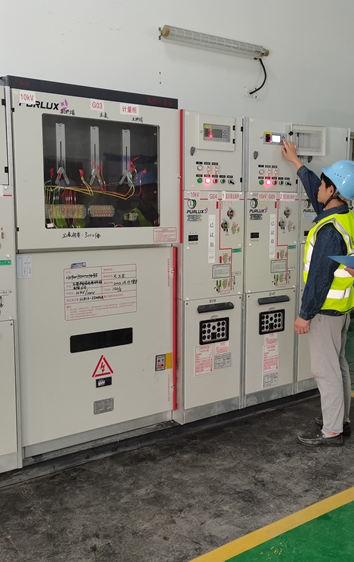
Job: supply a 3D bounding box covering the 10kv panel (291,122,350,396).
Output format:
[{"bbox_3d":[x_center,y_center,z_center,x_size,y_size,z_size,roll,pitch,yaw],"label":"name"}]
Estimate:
[{"bbox_3d":[0.808,-0.185,4.492,0.505,1.920,0.900,-5,8,-35],"label":"10kv panel"}]

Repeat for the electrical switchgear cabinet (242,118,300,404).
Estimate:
[{"bbox_3d":[0.423,-0.148,4.272,0.511,1.970,0.850,-5,9,-35],"label":"electrical switchgear cabinet"}]

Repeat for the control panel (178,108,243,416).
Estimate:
[{"bbox_3d":[0.005,-0.111,3.982,0.511,1.970,0.850,-5,9,-35],"label":"control panel"}]

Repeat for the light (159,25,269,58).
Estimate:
[{"bbox_3d":[0.416,-2.337,5.569,1.323,0.130,0.140,-5,9,-35],"label":"light"}]

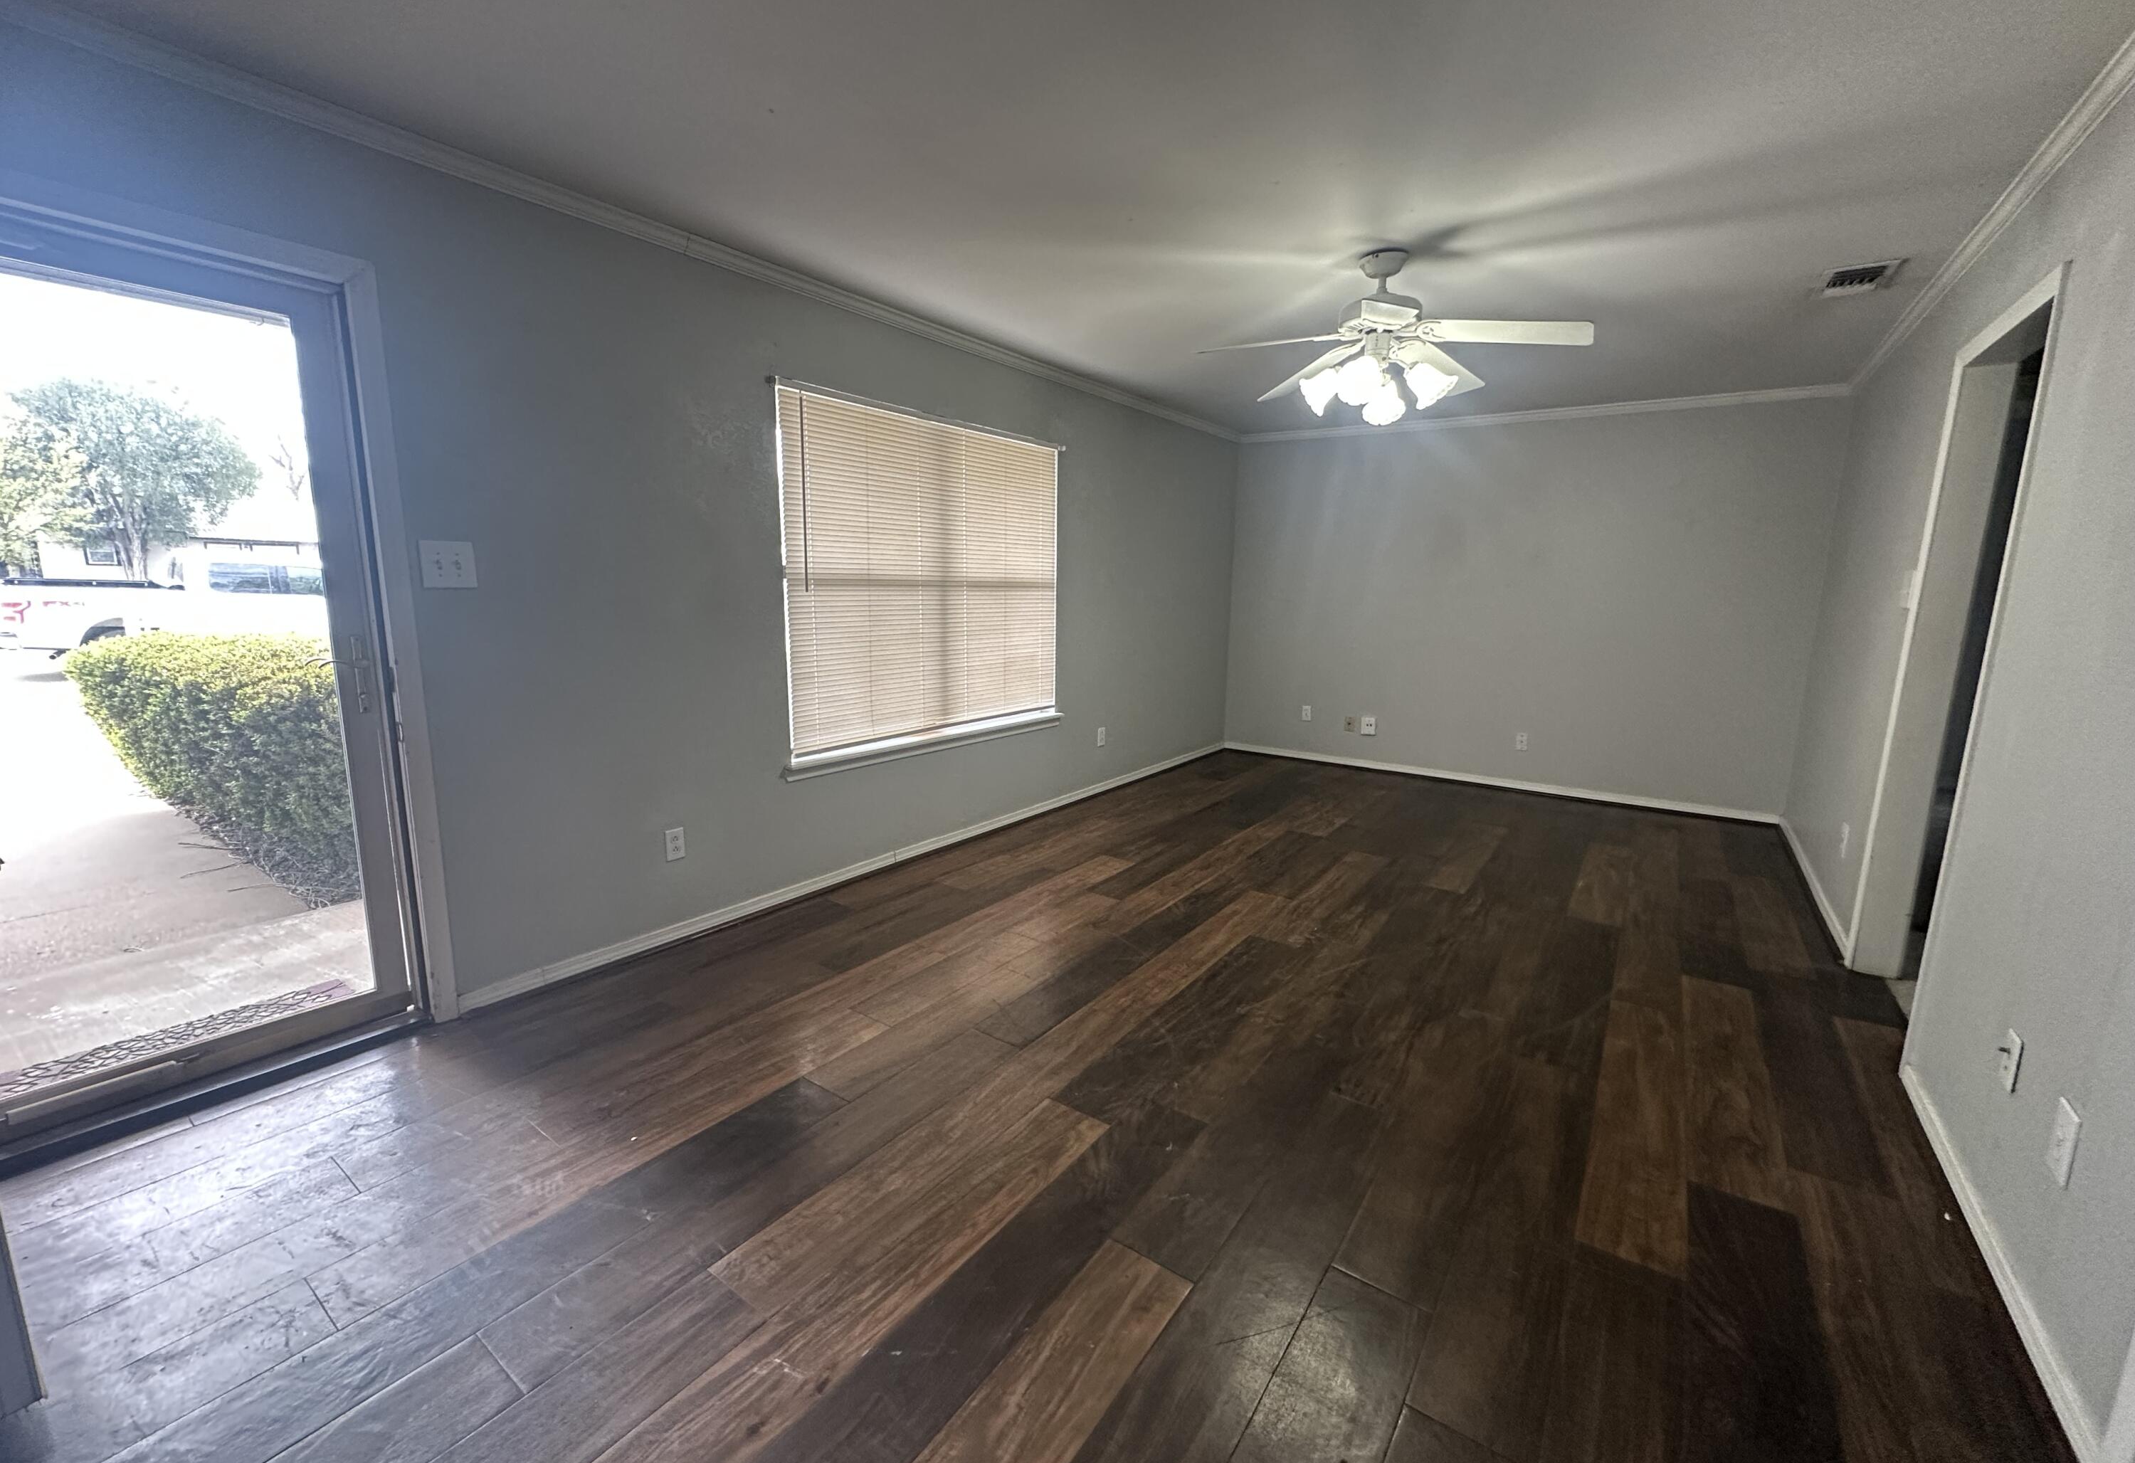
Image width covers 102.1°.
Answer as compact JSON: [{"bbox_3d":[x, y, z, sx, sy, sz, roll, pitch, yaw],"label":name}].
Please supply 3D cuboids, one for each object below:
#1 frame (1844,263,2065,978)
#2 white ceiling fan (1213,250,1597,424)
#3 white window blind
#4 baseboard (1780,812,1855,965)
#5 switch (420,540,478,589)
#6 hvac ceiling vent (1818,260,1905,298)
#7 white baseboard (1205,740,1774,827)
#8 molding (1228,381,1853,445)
[{"bbox_3d":[2.643,-0.113,2.550,0.150,2.080,0.960,8,12,34],"label":"frame"},{"bbox_3d":[1.106,-1.365,2.988,1.260,0.535,1.270,8,12,34],"label":"white ceiling fan"},{"bbox_3d":[-0.590,-0.720,4.135,0.050,1.445,1.845,8,12,34],"label":"white window blind"},{"bbox_3d":[3.516,0.661,4.103,0.016,0.056,2.353,8,12,34],"label":"baseboard"},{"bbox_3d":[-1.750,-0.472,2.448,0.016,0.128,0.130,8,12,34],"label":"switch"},{"bbox_3d":[2.842,-1.617,3.109,0.215,0.020,0.355,8,12,34],"label":"hvac ceiling vent"},{"bbox_3d":[2.733,0.314,6.037,3.543,0.056,0.016,8,12,34],"label":"white baseboard"},{"bbox_3d":[2.766,-2.034,5.621,3.543,0.056,0.042,8,12,34],"label":"molding"}]

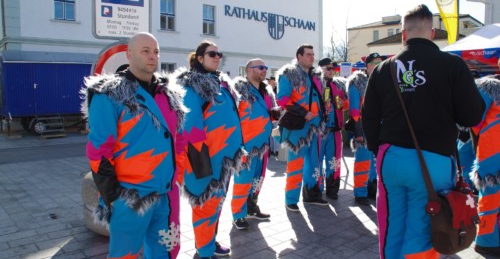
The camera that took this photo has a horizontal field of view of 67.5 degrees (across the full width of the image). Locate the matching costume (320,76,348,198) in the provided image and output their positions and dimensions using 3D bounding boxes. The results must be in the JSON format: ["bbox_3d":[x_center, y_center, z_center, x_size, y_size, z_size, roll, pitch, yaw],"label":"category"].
[{"bbox_3d":[1.030,0.074,4.756,0.560,1.482,0.380,-2,6,-18],"label":"matching costume"}]

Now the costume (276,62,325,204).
[{"bbox_3d":[0.594,0.050,4.402,0.420,1.610,0.570,4,7,43],"label":"costume"}]

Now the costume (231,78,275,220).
[{"bbox_3d":[0.021,0.194,3.885,0.420,1.435,0.550,3,7,36],"label":"costume"}]

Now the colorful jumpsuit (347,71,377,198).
[{"bbox_3d":[1.463,0.051,4.620,0.560,1.543,0.400,-5,7,-36],"label":"colorful jumpsuit"}]

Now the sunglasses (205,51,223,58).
[{"bbox_3d":[-0.296,-0.576,2.874,0.140,0.050,0.145,4,7,40],"label":"sunglasses"}]

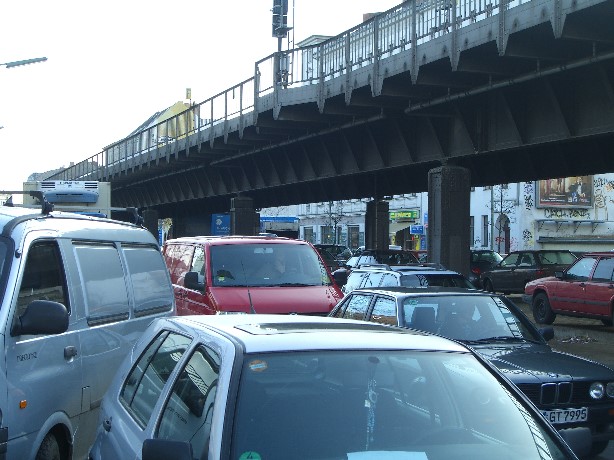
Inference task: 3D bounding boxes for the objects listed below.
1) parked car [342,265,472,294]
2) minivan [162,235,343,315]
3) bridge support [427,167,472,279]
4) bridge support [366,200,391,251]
[{"bbox_3d":[2.000,1.340,20.300,1.720,1.480,4.450,0,-1,-16],"label":"parked car"},{"bbox_3d":[-0.850,1.070,17.100,1.860,1.950,4.750,0,-1,-15],"label":"minivan"},{"bbox_3d":[3.050,0.335,26.000,0.720,3.400,0.720,0,-1,-18],"label":"bridge support"},{"bbox_3d":[2.660,0.550,45.500,0.730,3.300,0.730,0,-1,-18],"label":"bridge support"}]

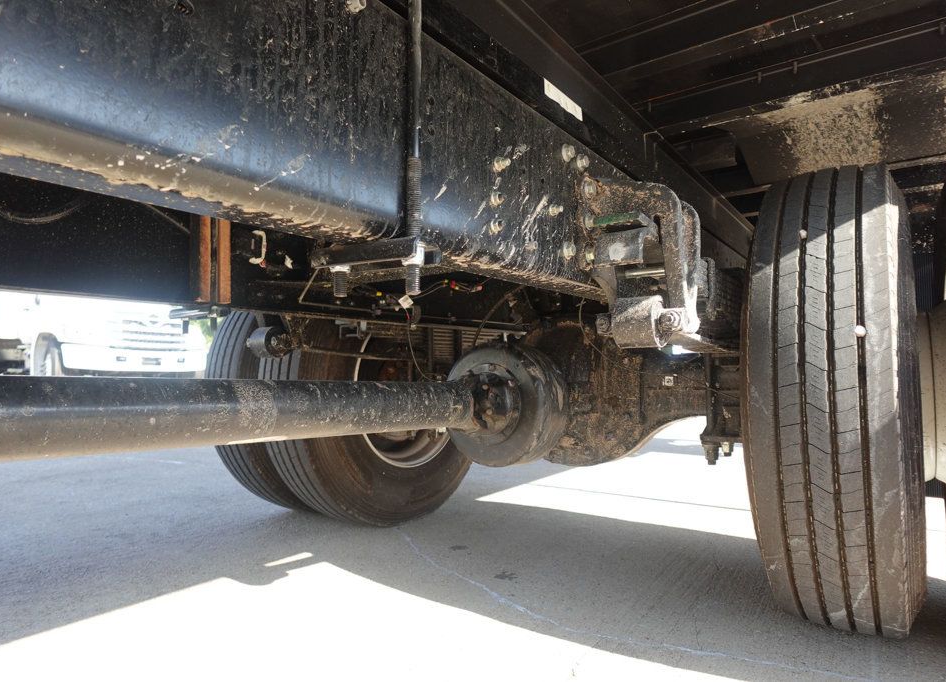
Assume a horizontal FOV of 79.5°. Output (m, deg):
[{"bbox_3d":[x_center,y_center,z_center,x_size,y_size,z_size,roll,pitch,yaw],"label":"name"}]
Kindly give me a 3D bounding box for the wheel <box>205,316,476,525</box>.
[{"bbox_3d":[-0.455,0.184,2.330,0.610,1.035,1.040,-3,-3,36],"label":"wheel"}]

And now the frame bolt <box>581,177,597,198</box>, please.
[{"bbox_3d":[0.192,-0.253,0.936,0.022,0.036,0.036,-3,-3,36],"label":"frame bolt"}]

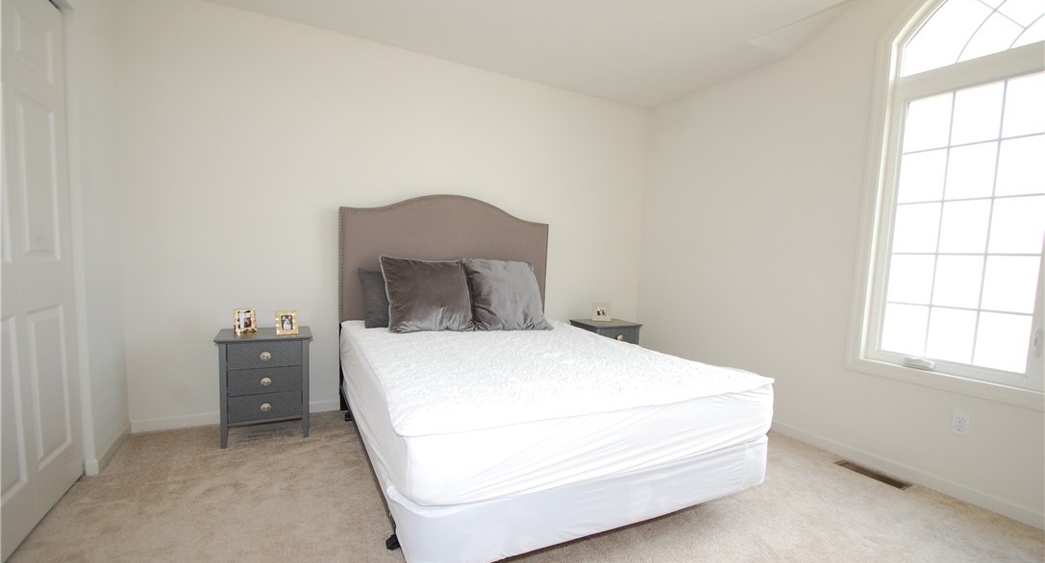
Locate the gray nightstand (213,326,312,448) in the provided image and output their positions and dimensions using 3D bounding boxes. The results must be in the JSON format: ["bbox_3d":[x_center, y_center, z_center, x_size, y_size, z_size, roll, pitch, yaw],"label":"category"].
[{"bbox_3d":[-1.538,0.610,2.625,0.472,0.596,0.366,0,5,-26],"label":"gray nightstand"}]

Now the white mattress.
[{"bbox_3d":[-0.066,0.460,2.368,1.520,0.234,1.964,0,5,-26],"label":"white mattress"}]

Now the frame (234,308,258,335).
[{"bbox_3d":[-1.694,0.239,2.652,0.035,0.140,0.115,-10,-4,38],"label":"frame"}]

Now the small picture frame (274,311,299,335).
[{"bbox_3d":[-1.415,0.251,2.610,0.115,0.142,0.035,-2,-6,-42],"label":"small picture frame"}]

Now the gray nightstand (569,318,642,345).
[{"bbox_3d":[0.682,0.626,3.619,0.472,0.582,0.366,0,5,-26],"label":"gray nightstand"}]

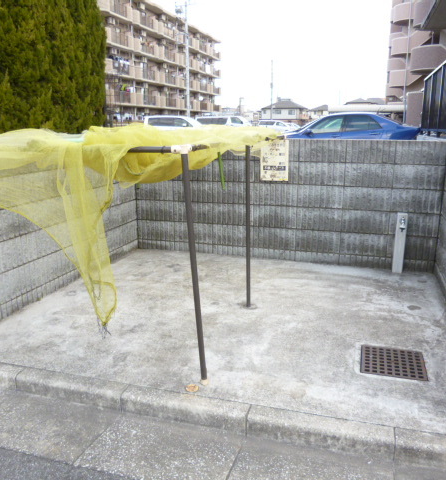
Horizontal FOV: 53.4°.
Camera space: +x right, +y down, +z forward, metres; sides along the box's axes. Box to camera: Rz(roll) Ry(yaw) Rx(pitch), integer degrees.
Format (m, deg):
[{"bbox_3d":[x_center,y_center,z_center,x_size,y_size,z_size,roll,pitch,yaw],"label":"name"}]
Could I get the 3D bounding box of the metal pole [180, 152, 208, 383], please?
[{"bbox_3d":[-0.127,0.161,2.046,0.030,1.108,0.030,-3,14,1],"label":"metal pole"}]

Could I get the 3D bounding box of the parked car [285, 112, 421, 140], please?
[{"bbox_3d":[2.970,-2.890,12.680,4.620,1.430,1.740,4,15,15],"label":"parked car"}]

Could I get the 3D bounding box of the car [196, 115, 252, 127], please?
[{"bbox_3d":[0.436,-8.483,34.000,4.750,1.850,1.750,4,15,15],"label":"car"}]

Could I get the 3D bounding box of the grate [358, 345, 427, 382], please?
[{"bbox_3d":[0.906,0.663,2.369,0.323,0.030,0.305,4,15,16],"label":"grate"}]

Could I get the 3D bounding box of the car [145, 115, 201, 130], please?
[{"bbox_3d":[-2.518,-7.080,28.470,4.700,1.700,1.740,4,15,15],"label":"car"}]

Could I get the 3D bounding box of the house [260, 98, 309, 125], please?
[{"bbox_3d":[15.025,-29.982,106.888,10.500,7.300,9.000,4,15,16],"label":"house"}]

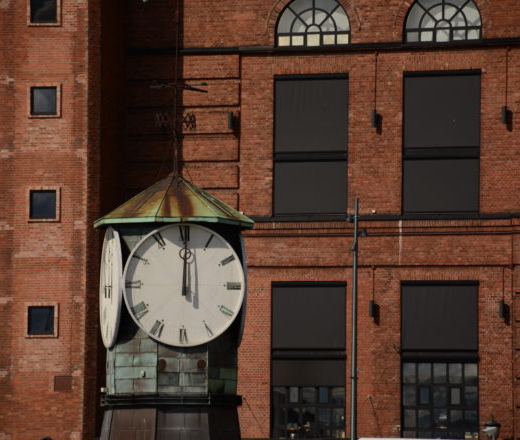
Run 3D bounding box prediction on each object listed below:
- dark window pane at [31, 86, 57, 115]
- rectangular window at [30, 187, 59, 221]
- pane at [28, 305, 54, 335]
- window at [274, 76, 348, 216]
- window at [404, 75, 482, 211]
[{"bbox_3d":[-6.601,-3.637,117.372,0.810,0.850,0.060,-1,-4,17],"label":"dark window pane"},{"bbox_3d":[-6.593,-0.472,117.122,0.920,0.950,0.130,-1,-4,17],"label":"rectangular window"},{"bbox_3d":[-6.639,3.045,116.861,0.810,0.850,0.060,-1,-4,17],"label":"pane"},{"bbox_3d":[1.558,-2.267,116.038,2.330,4.220,0.200,-1,-4,17],"label":"window"},{"bbox_3d":[5.424,-2.342,114.848,2.340,4.220,0.200,-1,-4,17],"label":"window"}]

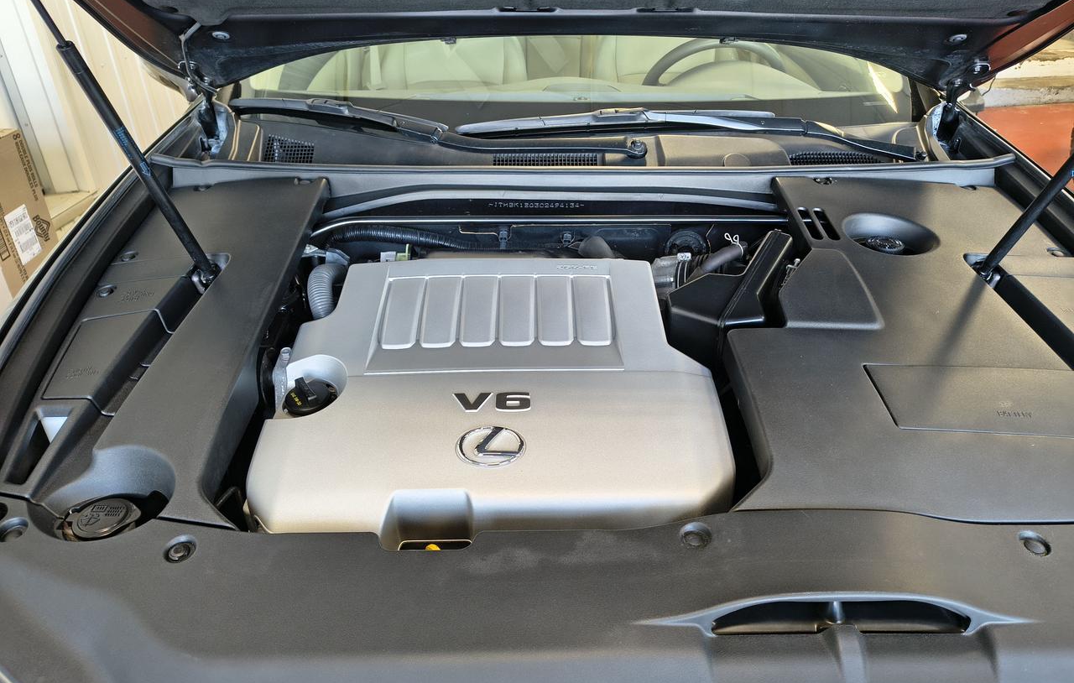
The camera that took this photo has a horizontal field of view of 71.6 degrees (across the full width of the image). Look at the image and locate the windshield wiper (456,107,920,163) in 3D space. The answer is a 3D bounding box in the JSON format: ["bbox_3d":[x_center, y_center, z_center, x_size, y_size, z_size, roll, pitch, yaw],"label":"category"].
[{"bbox_3d":[0.260,-0.386,1.365,0.820,0.060,0.150,2,44,3],"label":"windshield wiper"}]

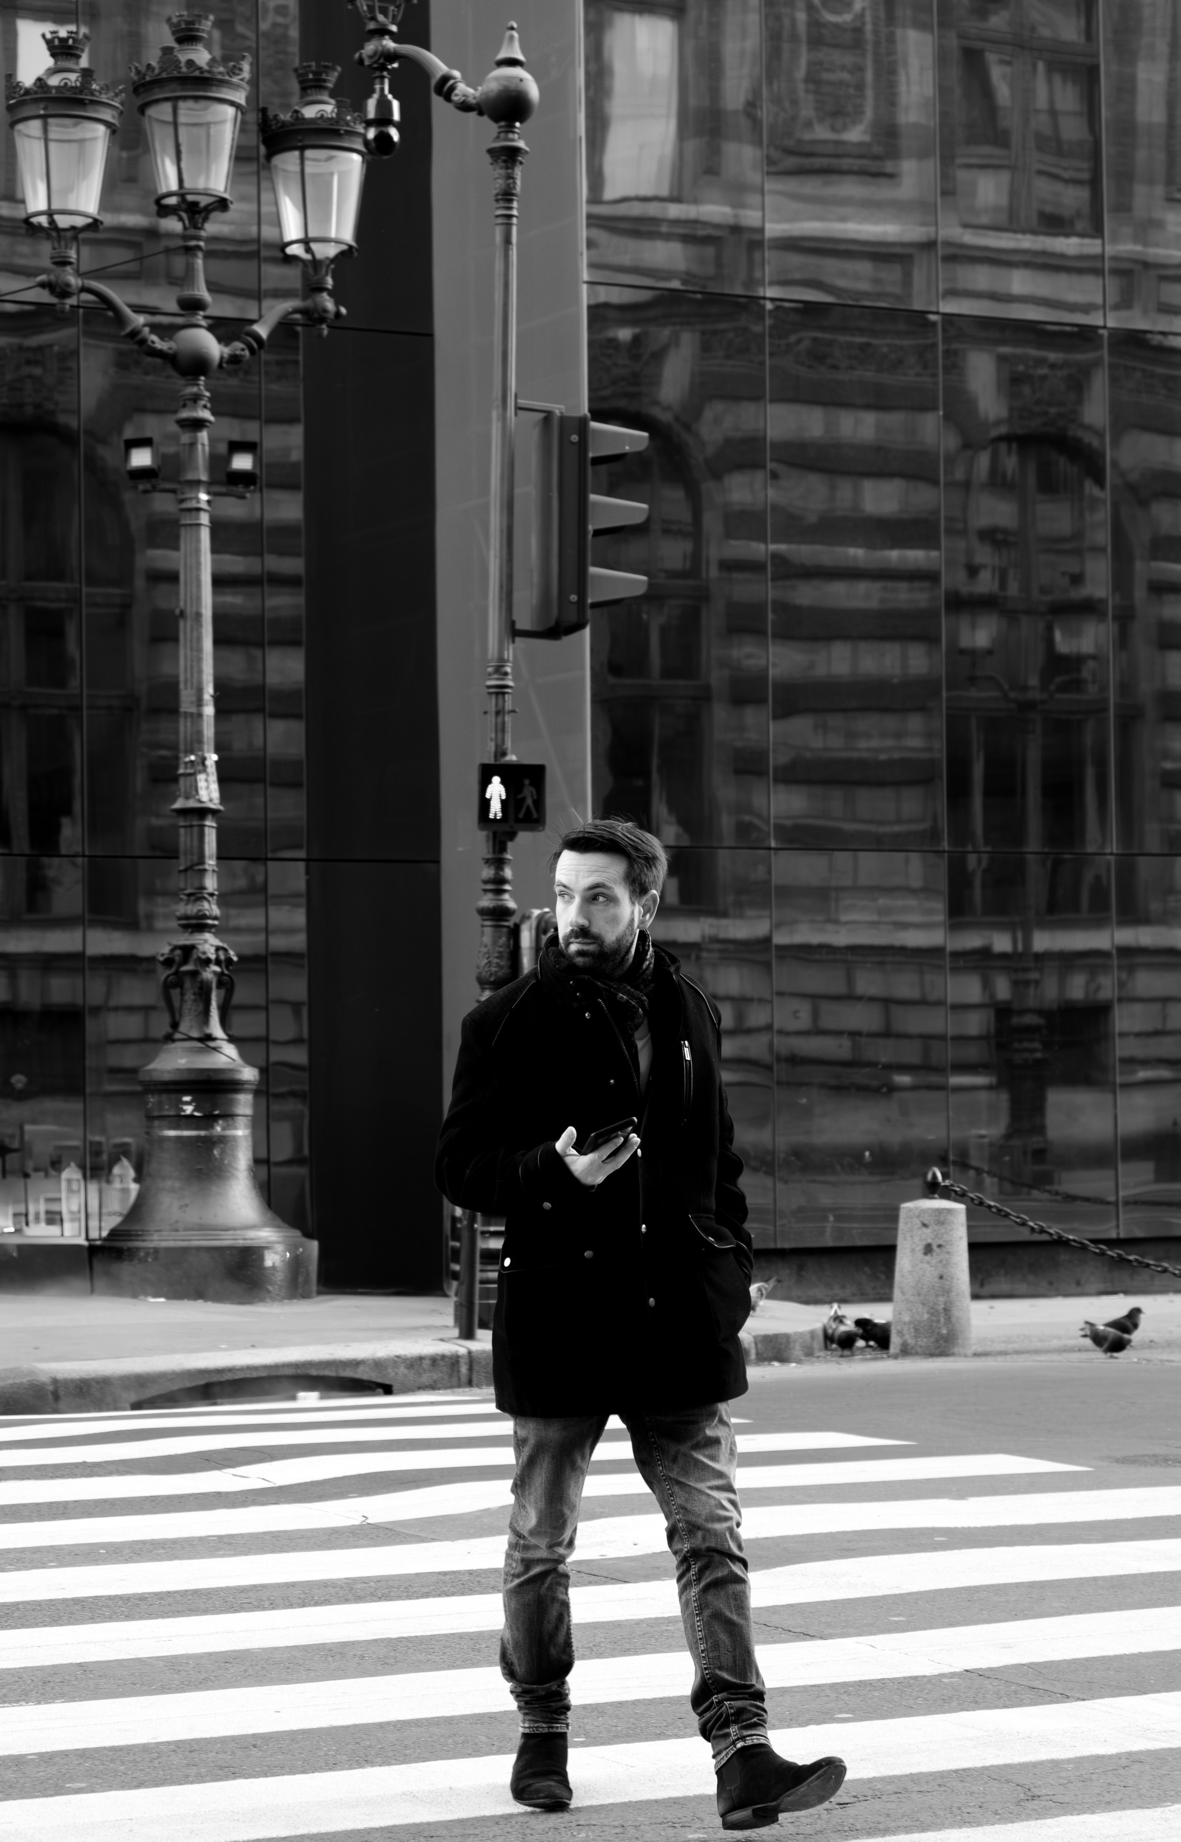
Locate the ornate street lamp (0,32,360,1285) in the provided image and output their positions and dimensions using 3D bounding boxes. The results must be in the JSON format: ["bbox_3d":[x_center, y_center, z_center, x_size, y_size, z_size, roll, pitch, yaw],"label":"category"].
[{"bbox_3d":[-2.030,-1.351,18.098,2.000,6.490,1.120,0,-2,-26],"label":"ornate street lamp"}]

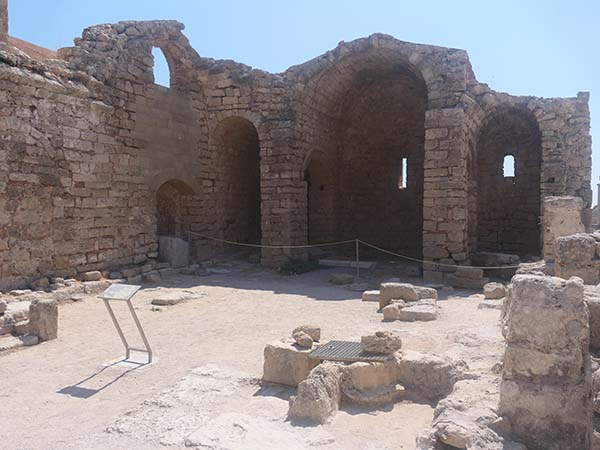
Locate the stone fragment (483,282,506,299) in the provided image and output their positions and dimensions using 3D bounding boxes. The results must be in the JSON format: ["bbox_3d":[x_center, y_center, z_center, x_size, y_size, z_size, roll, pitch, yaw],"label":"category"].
[{"bbox_3d":[3.744,1.257,9.036,0.420,0.250,0.330,1,2,18],"label":"stone fragment"}]

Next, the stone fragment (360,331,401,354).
[{"bbox_3d":[0.711,1.020,4.138,0.360,0.150,0.230,-1,3,5],"label":"stone fragment"}]

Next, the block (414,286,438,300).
[{"bbox_3d":[2.366,1.325,8.761,0.423,0.274,0.317,1,3,15],"label":"block"}]

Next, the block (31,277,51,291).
[{"bbox_3d":[-5.603,1.270,10.105,0.367,0.249,0.293,-2,3,-30],"label":"block"}]

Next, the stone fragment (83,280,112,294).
[{"bbox_3d":[-4.261,1.323,9.857,0.315,0.169,0.485,2,3,29],"label":"stone fragment"}]

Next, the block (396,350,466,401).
[{"bbox_3d":[1.322,1.510,4.739,0.651,0.309,0.391,1,3,15],"label":"block"}]

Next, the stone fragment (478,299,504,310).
[{"bbox_3d":[2.927,1.194,7.110,0.430,0.110,0.360,0,3,23],"label":"stone fragment"}]

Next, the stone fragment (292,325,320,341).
[{"bbox_3d":[0.075,1.214,5.248,0.272,0.128,0.204,1,3,15],"label":"stone fragment"}]

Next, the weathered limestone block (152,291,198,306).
[{"bbox_3d":[-2.068,1.218,7.879,0.760,0.120,0.620,0,3,15],"label":"weathered limestone block"}]

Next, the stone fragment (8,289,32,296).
[{"bbox_3d":[-4.633,1.121,7.842,0.360,0.090,0.280,0,3,23],"label":"stone fragment"}]

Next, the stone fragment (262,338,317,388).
[{"bbox_3d":[-0.068,1.273,4.390,0.440,0.320,0.350,1,3,25],"label":"stone fragment"}]

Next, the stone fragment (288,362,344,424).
[{"bbox_3d":[0.146,1.507,4.230,0.386,0.365,0.386,1,3,20],"label":"stone fragment"}]

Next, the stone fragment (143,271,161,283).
[{"bbox_3d":[-3.551,1.229,11.192,0.259,0.222,0.324,3,4,45],"label":"stone fragment"}]

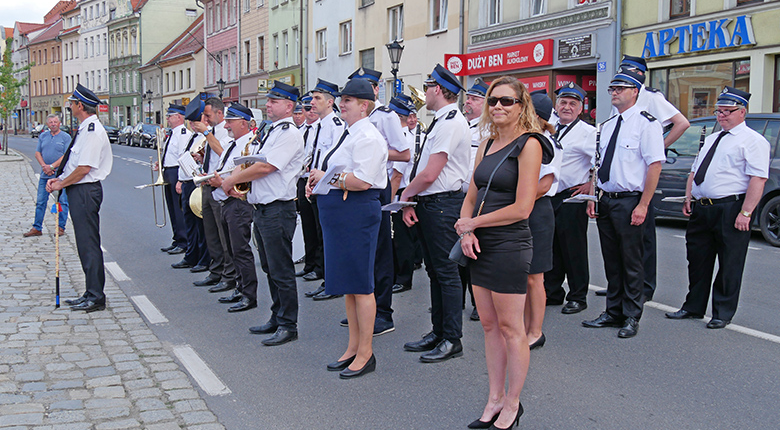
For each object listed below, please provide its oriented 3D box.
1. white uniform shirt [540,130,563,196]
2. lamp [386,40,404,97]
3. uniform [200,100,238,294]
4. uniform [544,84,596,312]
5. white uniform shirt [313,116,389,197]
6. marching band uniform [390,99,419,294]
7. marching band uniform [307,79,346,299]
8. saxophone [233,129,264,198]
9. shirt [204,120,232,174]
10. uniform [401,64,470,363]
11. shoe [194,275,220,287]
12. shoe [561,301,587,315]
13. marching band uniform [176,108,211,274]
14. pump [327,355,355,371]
[{"bbox_3d":[0.993,-0.371,5.729,0.300,0.499,0.440,-2,6,-29],"label":"white uniform shirt"},{"bbox_3d":[0.141,-3.133,25.179,0.500,4.050,0.500,-2,6,-24],"label":"lamp"},{"bbox_3d":[-1.611,-0.202,8.094,0.360,1.774,0.480,-2,6,-26],"label":"uniform"},{"bbox_3d":[1.436,-0.148,6.931,0.560,1.800,0.400,5,7,40],"label":"uniform"},{"bbox_3d":[-0.229,-0.376,5.240,0.400,0.470,0.490,-2,6,-26],"label":"white uniform shirt"},{"bbox_3d":[0.062,-0.200,7.885,0.420,1.784,0.520,-2,6,-29],"label":"marching band uniform"},{"bbox_3d":[-0.528,-0.225,7.462,0.430,1.900,0.530,-2,6,-29],"label":"marching band uniform"},{"bbox_3d":[-0.966,-0.355,5.849,0.280,0.550,0.170,-4,7,-40],"label":"saxophone"},{"bbox_3d":[-1.597,-0.582,7.980,0.360,0.620,0.500,-2,6,-28],"label":"shirt"},{"bbox_3d":[0.301,-0.022,5.540,0.390,1.881,0.500,-2,5,-23],"label":"uniform"},{"bbox_3d":[-1.747,0.627,8.200,0.290,0.110,0.110,-2,6,-25],"label":"shoe"},{"bbox_3d":[1.514,0.735,6.997,0.105,0.110,0.285,5,7,43],"label":"shoe"},{"bbox_3d":[-2.047,-0.310,8.941,0.430,1.770,0.520,-2,6,-29],"label":"marching band uniform"},{"bbox_3d":[-0.263,0.889,5.255,0.255,0.095,0.085,-3,6,-30],"label":"pump"}]

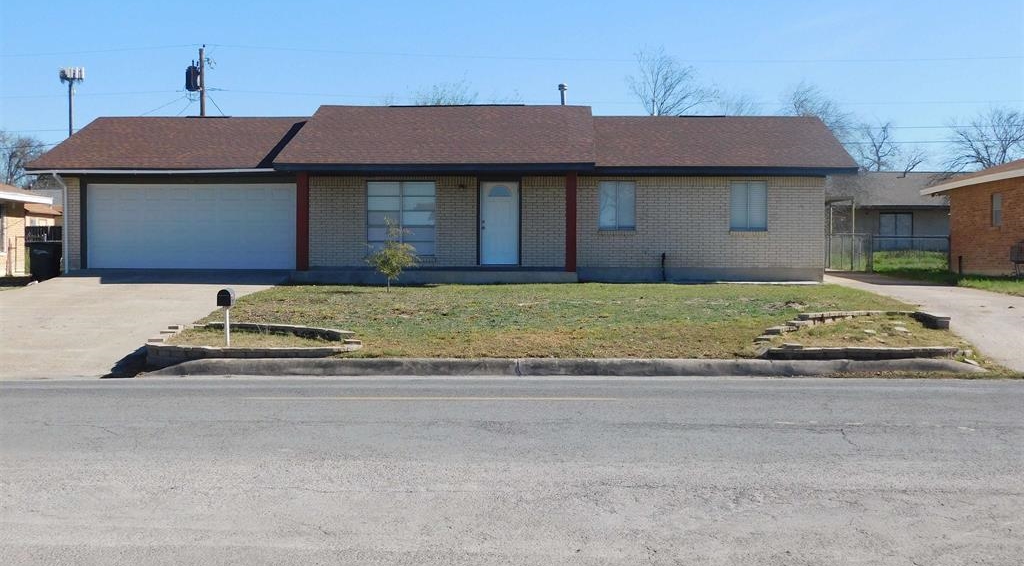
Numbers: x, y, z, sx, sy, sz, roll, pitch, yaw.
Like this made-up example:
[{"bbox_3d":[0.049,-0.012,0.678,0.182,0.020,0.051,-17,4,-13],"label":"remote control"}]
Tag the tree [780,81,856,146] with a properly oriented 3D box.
[{"bbox_3d":[13.226,-4.816,57.980,4.200,7.924,4.200,0,1,0],"label":"tree"}]

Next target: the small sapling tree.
[{"bbox_3d":[-2.652,-0.605,29.300,1.150,1.585,1.100,0,1,0],"label":"small sapling tree"}]

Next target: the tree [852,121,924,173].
[{"bbox_3d":[22.628,-5.706,79.988,4.300,7.997,4.100,0,1,0],"label":"tree"}]

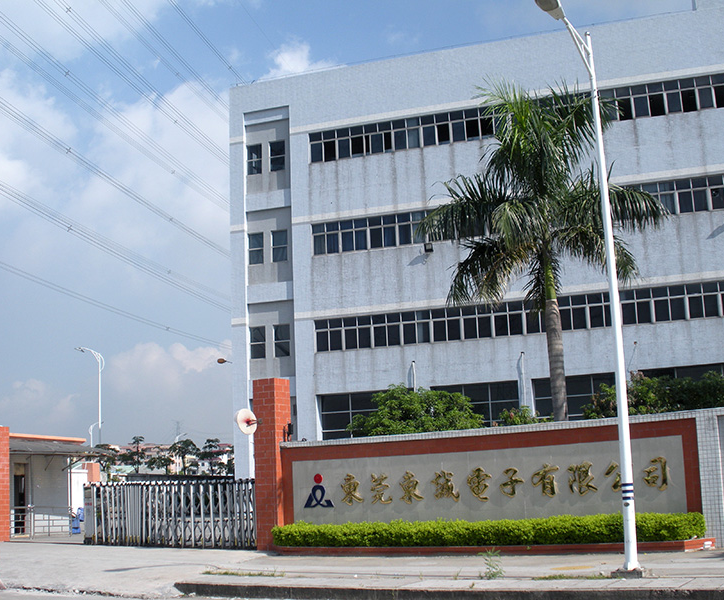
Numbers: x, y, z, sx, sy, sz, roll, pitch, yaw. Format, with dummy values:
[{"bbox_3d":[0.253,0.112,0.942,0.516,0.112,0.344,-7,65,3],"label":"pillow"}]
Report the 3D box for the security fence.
[{"bbox_3d":[-5.216,5.906,27.699,6.800,1.700,0.500,-10,-13,35],"label":"security fence"}]

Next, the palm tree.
[{"bbox_3d":[5.061,-0.026,27.953,6.400,12.630,6.400,-9,-12,30],"label":"palm tree"}]

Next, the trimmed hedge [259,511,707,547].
[{"bbox_3d":[2.294,5.086,22.536,9.980,0.620,1.000,-9,-12,30],"label":"trimmed hedge"}]

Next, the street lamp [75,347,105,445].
[{"bbox_3d":[-15.184,7.599,56.689,1.650,10.130,0.300,-2,-11,0],"label":"street lamp"}]

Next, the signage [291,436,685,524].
[{"bbox_3d":[2.414,4.278,23.271,9.800,1.650,0.120,-9,-12,30],"label":"signage"}]

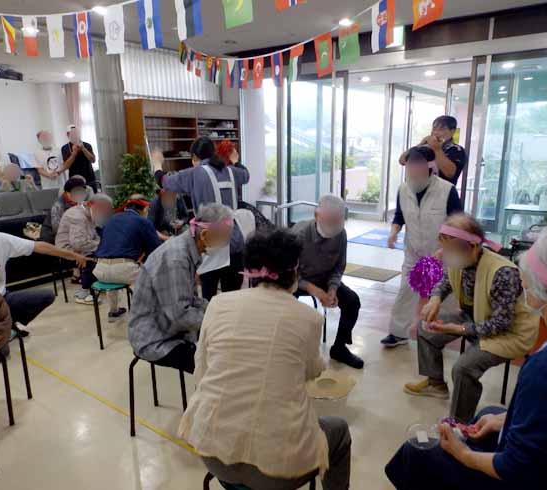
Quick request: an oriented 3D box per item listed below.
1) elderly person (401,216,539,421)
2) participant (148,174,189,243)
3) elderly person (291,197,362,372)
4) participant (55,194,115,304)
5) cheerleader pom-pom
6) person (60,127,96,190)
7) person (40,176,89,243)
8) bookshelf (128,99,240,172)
[{"bbox_3d":[1.086,0.401,2.312,0.720,1.110,0.520,-2,14,-7],"label":"elderly person"},{"bbox_3d":[-1.097,-0.090,4.379,0.480,1.140,0.680,-3,14,-8],"label":"participant"},{"bbox_3d":[0.385,0.223,3.018,0.520,1.140,0.700,-3,14,-10],"label":"elderly person"},{"bbox_3d":[-1.831,0.025,4.065,0.680,1.080,0.480,-3,14,-10],"label":"participant"},{"bbox_3d":[1.011,0.216,2.760,0.230,0.260,0.230,-1,14,0],"label":"cheerleader pom-pom"},{"bbox_3d":[-2.988,-0.893,6.361,0.500,1.810,0.340,-6,14,-19],"label":"person"},{"bbox_3d":[-2.335,-0.171,4.706,0.660,1.170,0.480,11,18,39],"label":"person"},{"bbox_3d":[-1.315,-1.062,6.345,0.400,2.110,1.760,11,18,41],"label":"bookshelf"}]

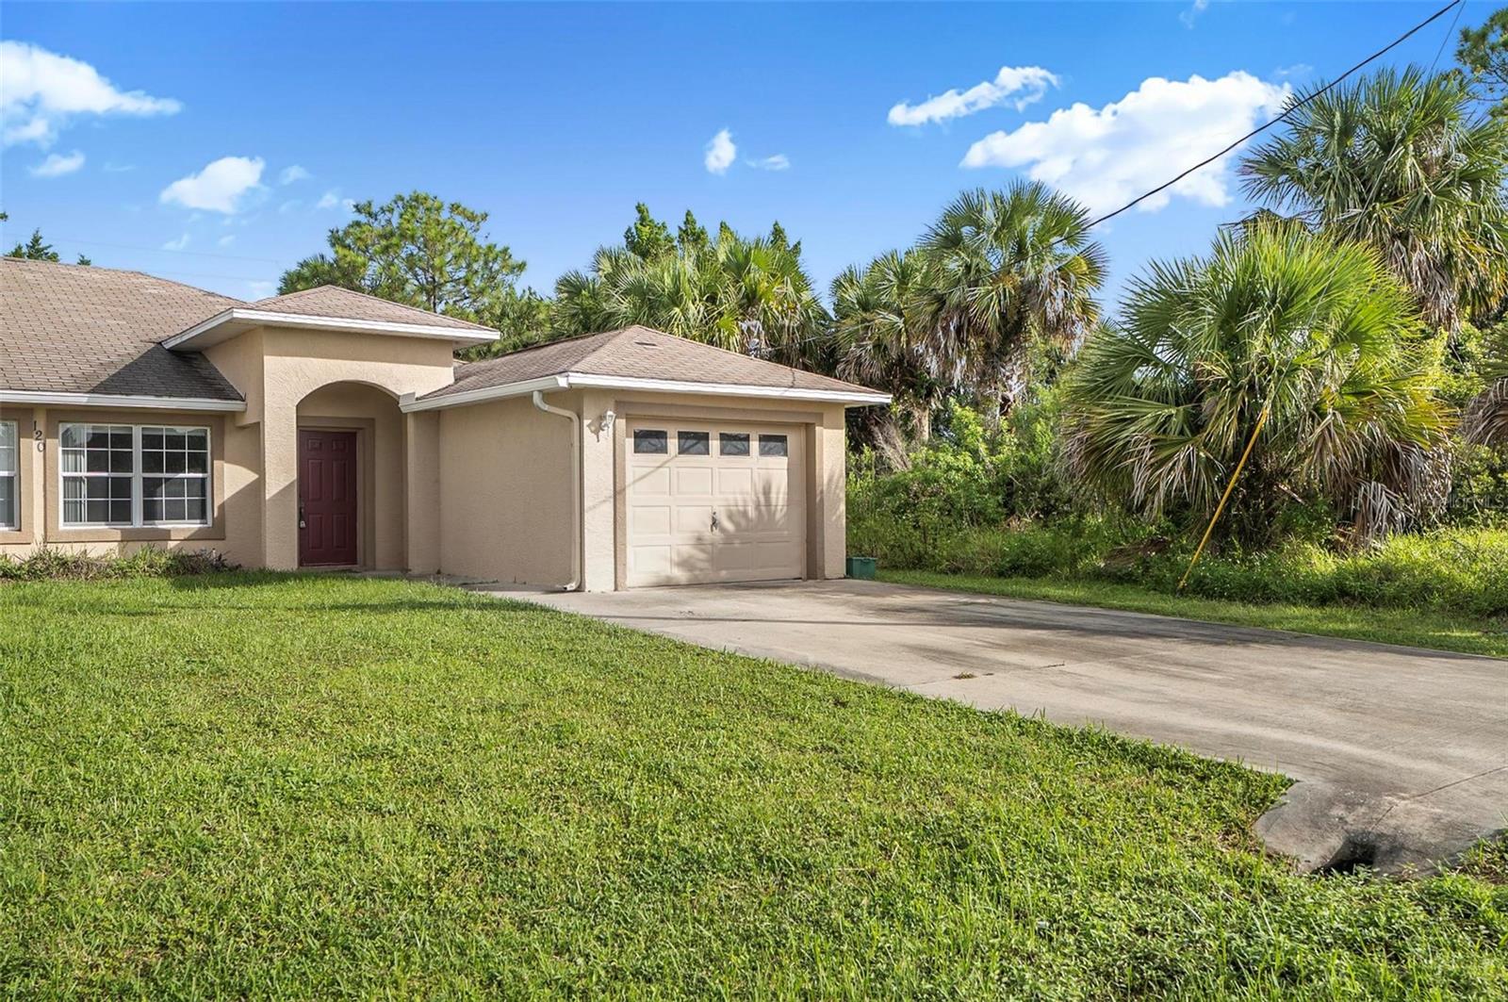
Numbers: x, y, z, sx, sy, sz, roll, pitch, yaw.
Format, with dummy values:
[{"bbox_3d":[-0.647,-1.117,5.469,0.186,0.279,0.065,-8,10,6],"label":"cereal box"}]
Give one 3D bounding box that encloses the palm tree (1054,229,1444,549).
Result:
[{"bbox_3d":[7.100,-1.450,16.600,5.300,4.900,4.800,0,0,0],"label":"palm tree"}]

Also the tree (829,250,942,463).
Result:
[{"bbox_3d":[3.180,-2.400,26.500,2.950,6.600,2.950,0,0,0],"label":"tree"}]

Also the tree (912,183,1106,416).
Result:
[{"bbox_3d":[5.600,-3.000,25.500,4.100,7.800,3.900,0,0,0],"label":"tree"}]

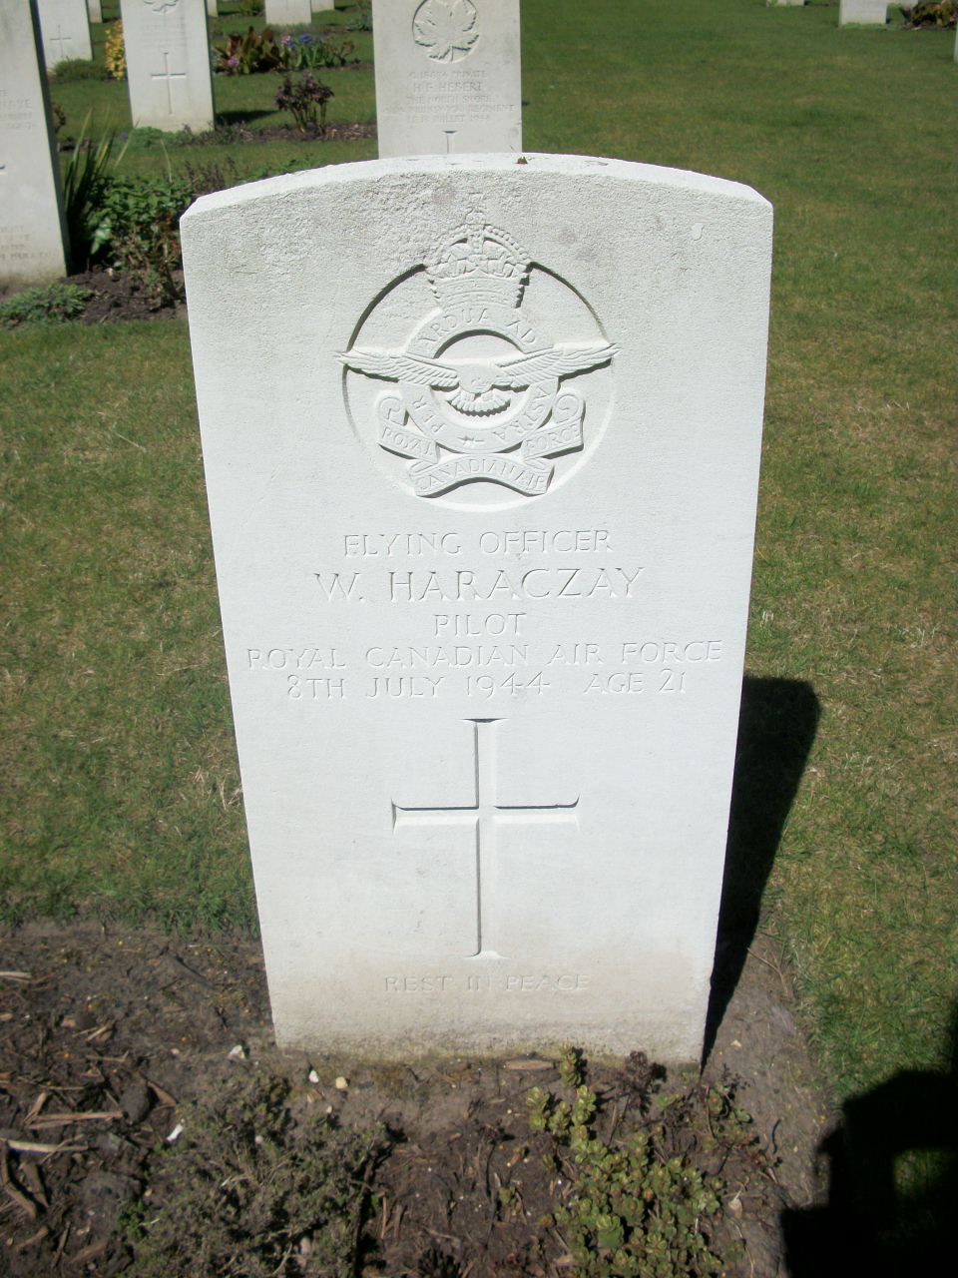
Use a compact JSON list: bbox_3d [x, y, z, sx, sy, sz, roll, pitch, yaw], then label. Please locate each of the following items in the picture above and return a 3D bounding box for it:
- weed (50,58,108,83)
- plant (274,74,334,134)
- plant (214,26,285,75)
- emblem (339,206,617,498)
[{"bbox_3d":[-2.445,-3.476,7.900,0.340,0.130,0.280,1,29,3],"label":"weed"},{"bbox_3d":[-0.780,-2.379,5.750,0.260,0.250,0.240,1,29,3],"label":"plant"},{"bbox_3d":[-1.374,-3.524,7.750,0.410,0.270,0.320,1,29,3],"label":"plant"},{"bbox_3d":[-0.001,-0.186,0.854,0.182,0.193,0.015,1,27,4],"label":"emblem"}]

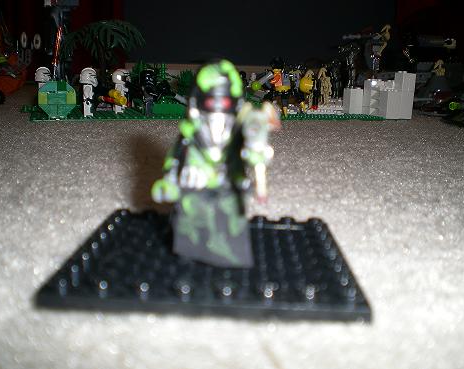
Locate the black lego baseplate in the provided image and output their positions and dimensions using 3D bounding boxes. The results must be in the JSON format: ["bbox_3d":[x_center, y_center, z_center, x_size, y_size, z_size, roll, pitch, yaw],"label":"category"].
[{"bbox_3d":[-0.004,0.016,0.133,0.064,0.005,0.064,3,11,1],"label":"black lego baseplate"}]

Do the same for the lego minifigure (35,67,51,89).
[{"bbox_3d":[-0.172,-0.086,0.495,0.018,0.043,0.024,-2,12,-17],"label":"lego minifigure"}]

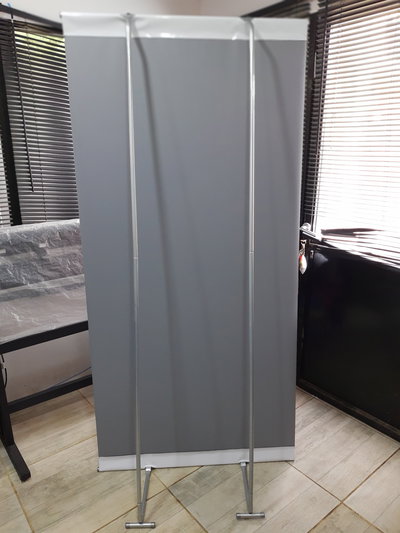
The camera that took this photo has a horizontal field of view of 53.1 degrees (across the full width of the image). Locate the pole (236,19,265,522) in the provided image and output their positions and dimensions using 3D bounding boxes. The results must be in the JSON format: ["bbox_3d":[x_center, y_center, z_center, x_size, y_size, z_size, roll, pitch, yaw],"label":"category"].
[{"bbox_3d":[0.188,0.035,1.581,0.119,1.970,0.345,-1,11,-4],"label":"pole"}]

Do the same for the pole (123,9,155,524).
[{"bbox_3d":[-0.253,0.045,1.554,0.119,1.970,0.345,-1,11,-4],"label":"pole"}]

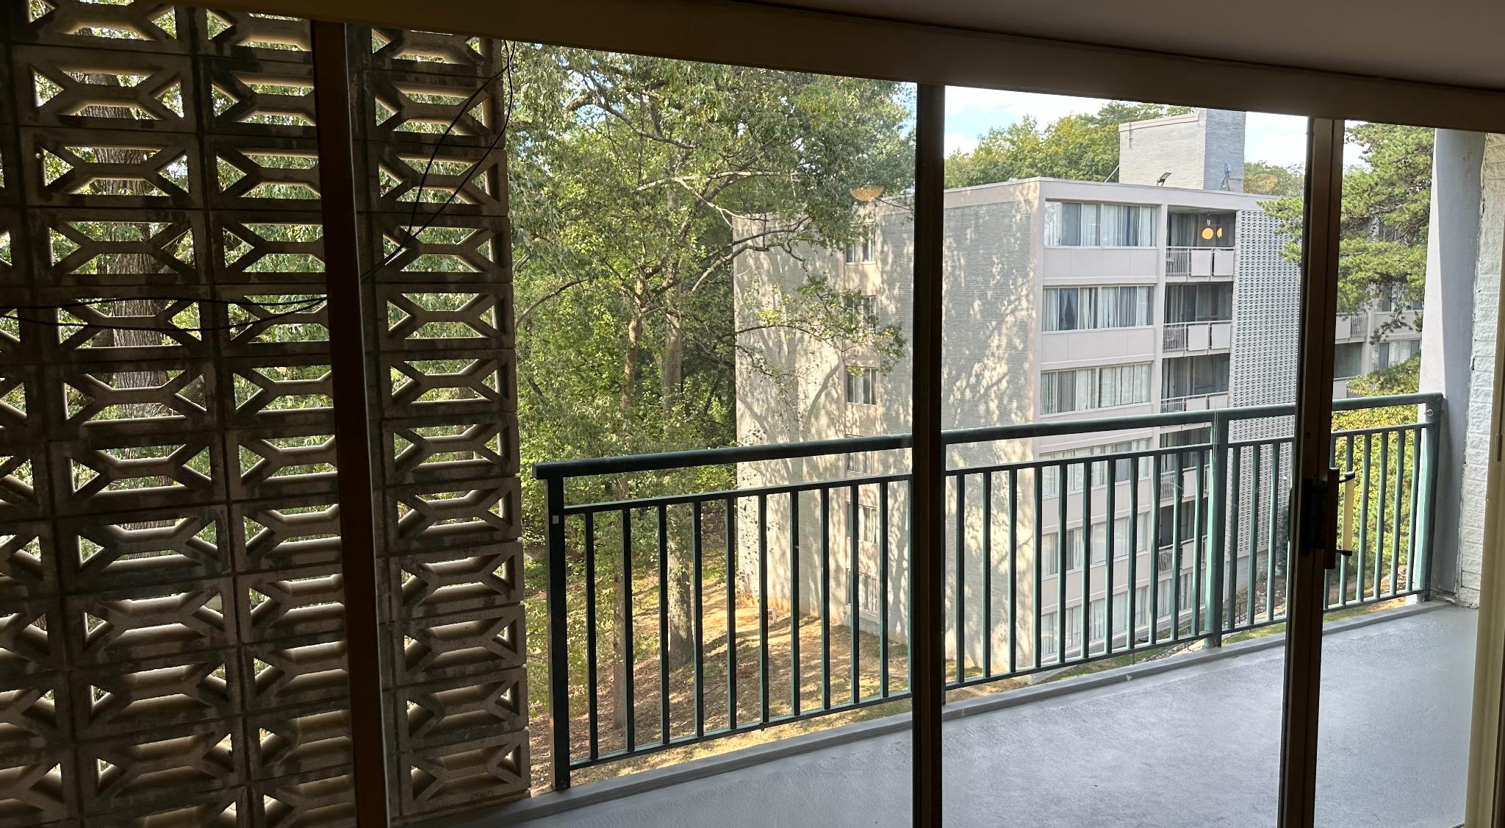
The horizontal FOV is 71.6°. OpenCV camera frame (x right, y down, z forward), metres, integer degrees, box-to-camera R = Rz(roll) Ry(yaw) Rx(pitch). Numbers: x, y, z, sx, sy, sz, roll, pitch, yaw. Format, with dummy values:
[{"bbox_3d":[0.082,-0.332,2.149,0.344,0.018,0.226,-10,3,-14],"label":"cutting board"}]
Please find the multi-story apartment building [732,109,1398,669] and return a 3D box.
[{"bbox_3d":[15.233,-2.520,47.189,27.400,19.300,16.700,-6,8,-35],"label":"multi-story apartment building"}]

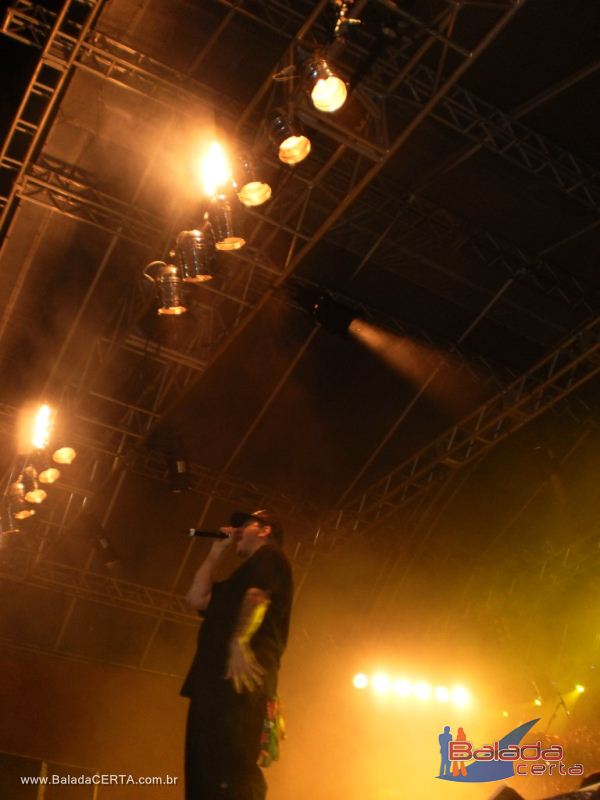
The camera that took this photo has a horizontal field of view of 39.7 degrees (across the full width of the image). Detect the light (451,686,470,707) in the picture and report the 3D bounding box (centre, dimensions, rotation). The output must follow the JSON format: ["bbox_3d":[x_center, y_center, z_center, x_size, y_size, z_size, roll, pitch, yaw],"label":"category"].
[{"bbox_3d":[2.964,5.546,15.609,0.250,0.250,0.380,3,-15,-3],"label":"light"}]

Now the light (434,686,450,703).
[{"bbox_3d":[2.610,5.467,15.491,0.250,0.250,0.380,3,-15,-3],"label":"light"}]

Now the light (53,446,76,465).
[{"bbox_3d":[-2.636,0.475,9.210,0.250,0.380,0.250,-27,-40,1],"label":"light"}]

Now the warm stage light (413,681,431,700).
[{"bbox_3d":[2.213,5.347,15.358,0.250,0.250,0.380,3,-15,-3],"label":"warm stage light"}]

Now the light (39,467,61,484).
[{"bbox_3d":[-2.912,0.721,9.562,0.250,0.380,0.250,-23,-37,-5],"label":"light"}]

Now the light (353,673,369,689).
[{"bbox_3d":[1.062,5.030,14.958,0.250,0.250,0.380,3,-15,-3],"label":"light"}]

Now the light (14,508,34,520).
[{"bbox_3d":[-3.433,1.241,10.269,0.250,0.380,0.250,-5,-29,-32],"label":"light"}]

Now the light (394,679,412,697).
[{"bbox_3d":[1.861,5.251,15.238,0.250,0.250,0.380,3,-15,-3],"label":"light"}]

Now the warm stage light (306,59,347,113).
[{"bbox_3d":[0.160,-2.112,5.536,0.250,0.380,0.250,31,-60,-34],"label":"warm stage light"}]

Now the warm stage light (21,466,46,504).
[{"bbox_3d":[-3.180,0.991,9.931,0.250,0.380,0.250,-18,-34,-11],"label":"warm stage light"}]

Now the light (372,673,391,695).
[{"bbox_3d":[1.449,5.130,15.095,0.250,0.250,0.380,3,-15,-3],"label":"light"}]

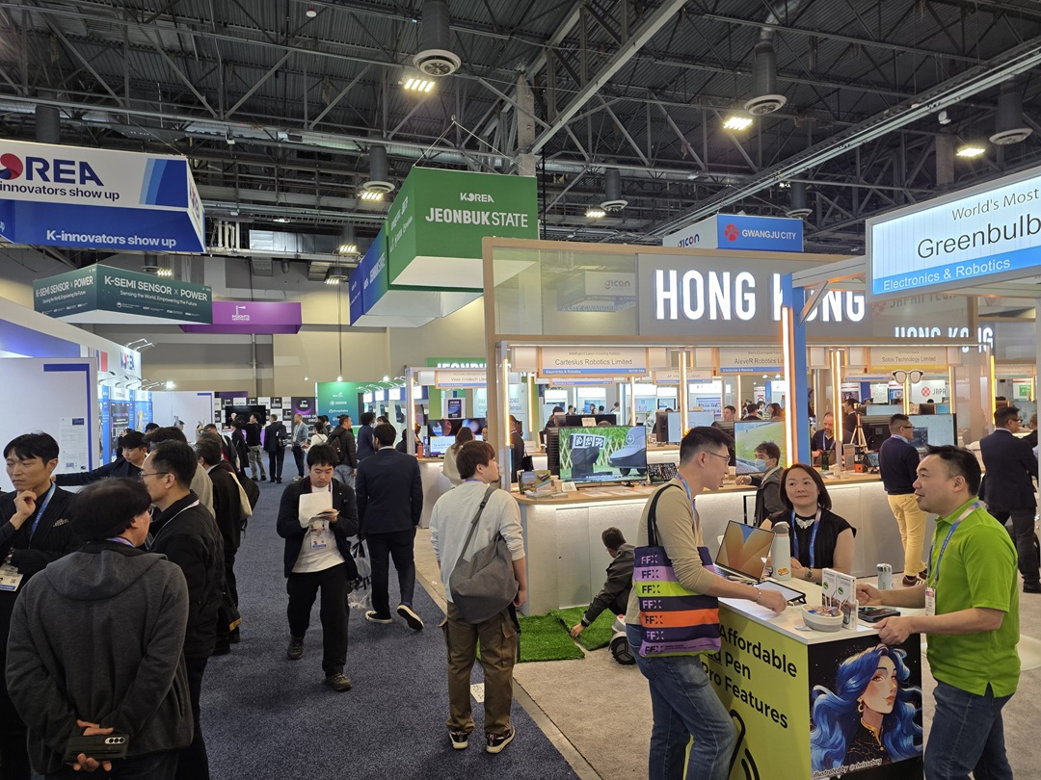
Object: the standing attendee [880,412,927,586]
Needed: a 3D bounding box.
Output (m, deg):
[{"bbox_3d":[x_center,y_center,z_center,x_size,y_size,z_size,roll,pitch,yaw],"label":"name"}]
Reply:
[{"bbox_3d":[3.961,1.103,7.150,0.380,1.720,0.500,-1,-1,-24],"label":"standing attendee"}]

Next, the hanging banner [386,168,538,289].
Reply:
[{"bbox_3d":[-1.596,-3.968,17.721,2.921,2.027,3.672,-1,-1,-19],"label":"hanging banner"}]

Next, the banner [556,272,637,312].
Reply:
[{"bbox_3d":[3.585,-4.246,30.348,2.970,1.204,3.105,-1,-1,-19],"label":"banner"}]

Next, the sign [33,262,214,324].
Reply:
[{"bbox_3d":[-15.288,-3.408,26.618,4.481,1.545,4.790,-2,-1,27],"label":"sign"}]

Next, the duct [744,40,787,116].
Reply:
[{"bbox_3d":[6.646,-8.582,18.834,1.110,1.890,1.110,-1,-1,-19],"label":"duct"}]

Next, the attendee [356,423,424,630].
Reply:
[{"bbox_3d":[-1.144,1.175,6.064,0.570,1.770,0.500,-1,-1,-17],"label":"attendee"}]

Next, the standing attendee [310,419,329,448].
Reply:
[{"bbox_3d":[-4.010,1.441,13.800,0.460,1.600,0.350,-1,-1,-23],"label":"standing attendee"}]

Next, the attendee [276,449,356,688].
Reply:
[{"bbox_3d":[-1.438,1.191,4.880,0.550,1.660,0.520,-1,-1,-18],"label":"attendee"}]

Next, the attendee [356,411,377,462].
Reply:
[{"bbox_3d":[-2.773,1.300,12.400,0.400,1.770,0.500,-1,-1,-41],"label":"attendee"}]

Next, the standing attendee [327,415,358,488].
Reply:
[{"bbox_3d":[-2.966,1.296,11.600,0.460,1.760,0.480,-1,-1,-26],"label":"standing attendee"}]

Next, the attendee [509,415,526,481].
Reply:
[{"bbox_3d":[-0.115,1.231,9.700,0.520,1.750,0.380,-2,-1,25],"label":"attendee"}]

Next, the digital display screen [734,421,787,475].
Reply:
[{"bbox_3d":[2.773,0.622,7.580,0.970,0.560,0.060,-1,-1,-19],"label":"digital display screen"}]

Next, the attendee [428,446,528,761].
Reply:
[{"bbox_3d":[-0.247,1.154,3.980,0.550,1.730,0.420,-2,-1,14],"label":"attendee"}]

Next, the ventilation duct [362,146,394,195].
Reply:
[{"bbox_3d":[-5.036,-7.961,24.500,1.060,1.580,1.060,-1,-1,-19],"label":"ventilation duct"}]

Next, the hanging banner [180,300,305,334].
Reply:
[{"bbox_3d":[-12.608,-3.240,31.313,4.915,1.005,3.447,-1,-1,-21],"label":"hanging banner"}]

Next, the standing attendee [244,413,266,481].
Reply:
[{"bbox_3d":[-6.987,1.503,18.200,0.450,1.780,0.500,-2,-1,37],"label":"standing attendee"}]

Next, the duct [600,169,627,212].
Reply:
[{"bbox_3d":[3.704,-8.137,27.400,1.060,1.580,1.060,-1,-1,0],"label":"duct"}]

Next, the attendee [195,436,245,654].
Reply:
[{"bbox_3d":[-2.509,1.228,5.654,0.420,1.720,0.520,-2,-1,10],"label":"attendee"}]

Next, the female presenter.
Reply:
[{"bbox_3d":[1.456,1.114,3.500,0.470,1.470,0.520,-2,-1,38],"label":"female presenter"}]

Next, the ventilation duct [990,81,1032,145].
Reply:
[{"bbox_3d":[15.396,-8.755,21.750,1.110,1.900,1.110,-1,-1,-19],"label":"ventilation duct"}]

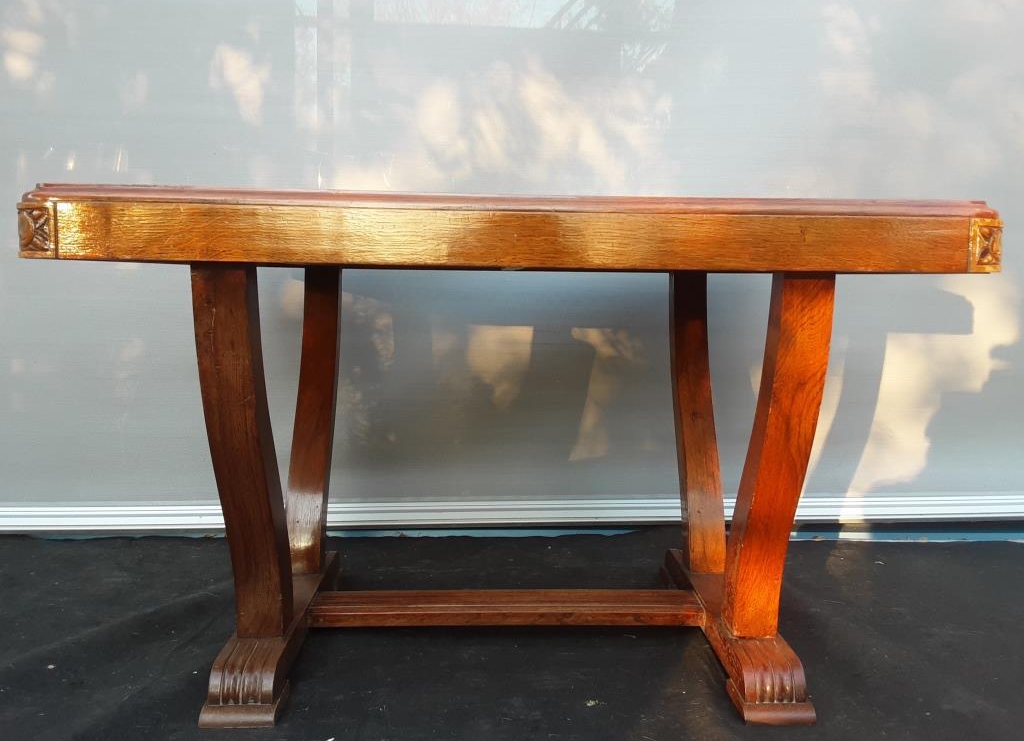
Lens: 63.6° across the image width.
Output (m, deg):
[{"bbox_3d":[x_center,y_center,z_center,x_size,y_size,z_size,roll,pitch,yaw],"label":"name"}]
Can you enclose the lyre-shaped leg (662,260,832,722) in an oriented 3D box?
[{"bbox_3d":[0.393,0.161,1.508,0.105,0.666,0.687,1,6,-2],"label":"lyre-shaped leg"}]

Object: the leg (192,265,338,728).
[{"bbox_3d":[-0.404,0.153,1.483,0.105,0.666,0.687,1,6,-2],"label":"leg"}]

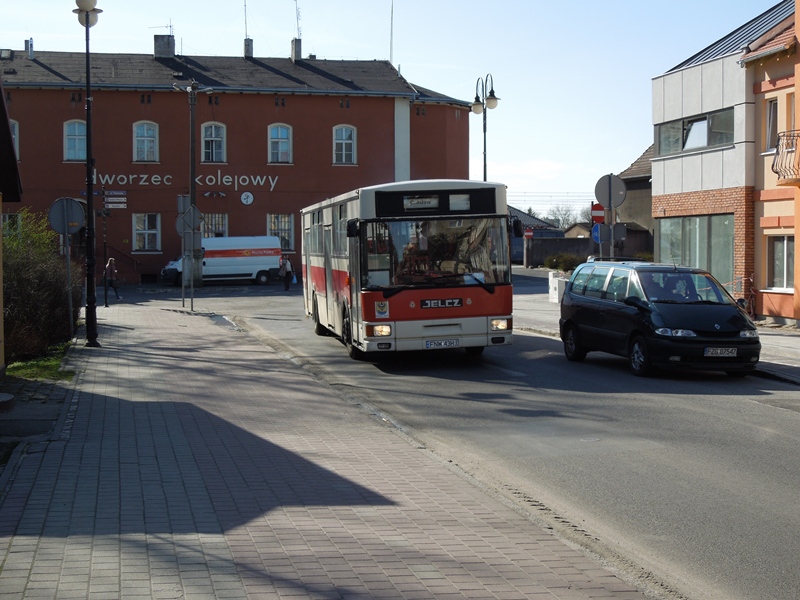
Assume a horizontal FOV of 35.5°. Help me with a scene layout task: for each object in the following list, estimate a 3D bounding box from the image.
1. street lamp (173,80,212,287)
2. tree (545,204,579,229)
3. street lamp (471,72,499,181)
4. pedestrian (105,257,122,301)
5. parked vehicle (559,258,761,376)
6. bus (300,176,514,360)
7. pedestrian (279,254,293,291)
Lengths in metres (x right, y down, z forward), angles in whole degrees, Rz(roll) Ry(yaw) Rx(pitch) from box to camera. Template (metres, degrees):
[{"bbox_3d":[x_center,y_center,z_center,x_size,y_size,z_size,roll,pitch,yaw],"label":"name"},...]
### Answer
[{"bbox_3d":[-10.098,-5.637,60.811,1.950,10.059,0.900,0,2,0],"label":"street lamp"},{"bbox_3d":[18.226,-7.288,139.871,4.200,6.900,4.200,0,2,0],"label":"tree"},{"bbox_3d":[2.702,-3.432,39.363,0.600,7.300,1.800,-1,2,-20],"label":"street lamp"},{"bbox_3d":[-10.630,-0.754,46.269,0.720,1.643,0.500,1,2,18],"label":"pedestrian"},{"bbox_3d":[4.135,0.252,20.312,1.830,1.740,4.520,0,2,-14],"label":"parked vehicle"},{"bbox_3d":[-0.301,-0.640,26.500,2.530,3.080,11.600,-2,3,-9],"label":"bus"},{"bbox_3d":[-5.303,-1.262,58.268,0.720,1.695,0.450,0,2,-9],"label":"pedestrian"}]

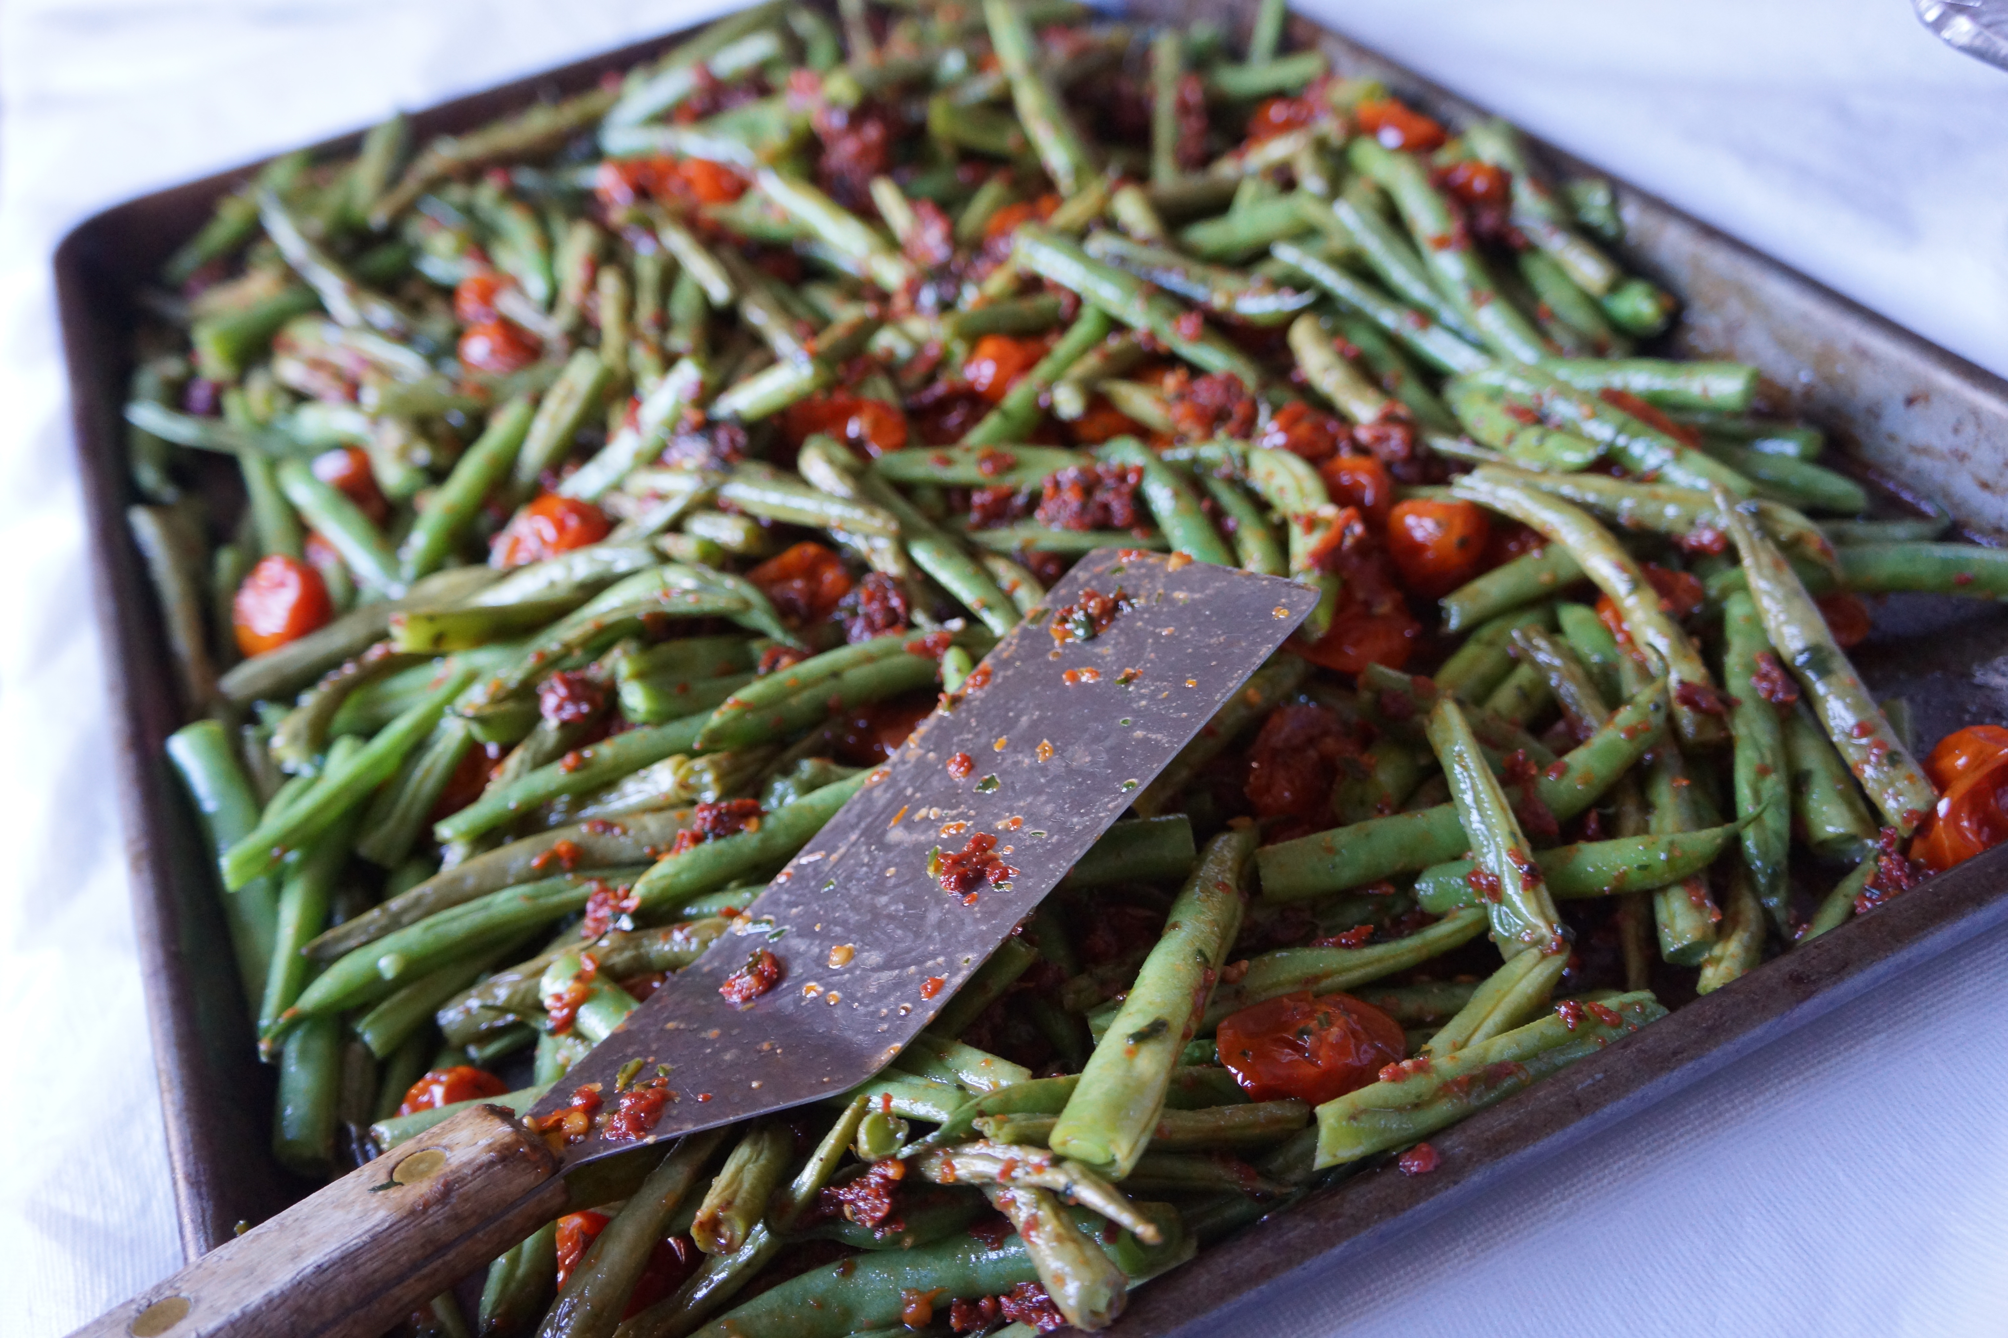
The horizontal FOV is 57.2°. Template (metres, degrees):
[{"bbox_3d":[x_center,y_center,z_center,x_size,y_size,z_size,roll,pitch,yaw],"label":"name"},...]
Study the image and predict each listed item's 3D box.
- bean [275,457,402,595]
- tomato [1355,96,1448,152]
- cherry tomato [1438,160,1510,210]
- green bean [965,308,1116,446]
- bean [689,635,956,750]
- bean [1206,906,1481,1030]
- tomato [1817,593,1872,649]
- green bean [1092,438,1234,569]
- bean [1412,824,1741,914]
[{"bbox_3d":[-0.142,-0.031,0.391,0.009,0.009,0.062,-31,45,-24],"label":"bean"},{"bbox_3d":[0.099,-0.135,0.458,0.018,0.014,0.024,-30,43,-21],"label":"tomato"},{"bbox_3d":[0.111,-0.114,0.435,0.018,0.013,0.016,2,41,14],"label":"cherry tomato"},{"bbox_3d":[0.009,-0.064,0.397,0.009,0.009,0.060,15,46,28],"label":"green bean"},{"bbox_3d":[-0.033,0.004,0.332,0.049,0.010,0.013,-21,41,-13],"label":"bean"},{"bbox_3d":[0.049,0.044,0.269,0.051,0.007,0.008,-18,40,-8],"label":"bean"},{"bbox_3d":[0.145,-0.010,0.320,0.015,0.012,0.015,12,44,24],"label":"tomato"},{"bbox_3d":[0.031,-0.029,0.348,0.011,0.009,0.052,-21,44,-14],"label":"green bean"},{"bbox_3d":[0.088,0.030,0.279,0.051,0.008,0.011,-10,40,0],"label":"bean"}]

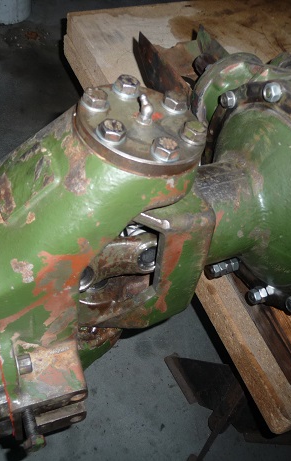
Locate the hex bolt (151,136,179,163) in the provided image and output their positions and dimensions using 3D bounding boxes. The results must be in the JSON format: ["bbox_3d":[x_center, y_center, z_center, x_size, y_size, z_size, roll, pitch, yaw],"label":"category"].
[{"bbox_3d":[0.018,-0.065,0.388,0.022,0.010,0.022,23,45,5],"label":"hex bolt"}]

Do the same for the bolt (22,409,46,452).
[{"bbox_3d":[-0.098,0.176,0.438,0.019,0.019,0.034,-14,53,-21],"label":"bolt"}]

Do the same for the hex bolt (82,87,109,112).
[{"bbox_3d":[-0.039,-0.102,0.384,0.021,0.010,0.021,-8,50,-28],"label":"hex bolt"}]

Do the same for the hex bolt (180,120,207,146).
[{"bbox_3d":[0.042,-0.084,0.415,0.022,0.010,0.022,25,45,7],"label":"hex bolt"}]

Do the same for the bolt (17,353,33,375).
[{"bbox_3d":[-0.113,0.124,0.465,0.012,0.019,0.019,-13,52,-22],"label":"bolt"}]

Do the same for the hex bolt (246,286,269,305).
[{"bbox_3d":[0.144,0.080,0.619,0.029,0.018,0.018,-16,57,-22],"label":"hex bolt"}]

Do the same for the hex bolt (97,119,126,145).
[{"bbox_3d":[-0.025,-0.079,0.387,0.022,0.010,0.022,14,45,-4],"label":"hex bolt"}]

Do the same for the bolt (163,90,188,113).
[{"bbox_3d":[0.025,-0.108,0.415,0.021,0.010,0.021,-8,50,-28],"label":"bolt"}]

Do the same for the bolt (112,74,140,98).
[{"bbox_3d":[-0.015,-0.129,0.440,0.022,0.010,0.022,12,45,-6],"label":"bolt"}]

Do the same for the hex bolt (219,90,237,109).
[{"bbox_3d":[0.091,-0.146,0.555,0.011,0.019,0.019,-13,52,-22],"label":"hex bolt"}]

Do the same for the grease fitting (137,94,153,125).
[{"bbox_3d":[0.000,-0.096,0.386,0.015,0.021,0.012,34,44,14],"label":"grease fitting"}]

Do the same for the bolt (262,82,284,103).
[{"bbox_3d":[0.132,-0.145,0.523,0.011,0.018,0.018,-16,57,-22],"label":"bolt"}]

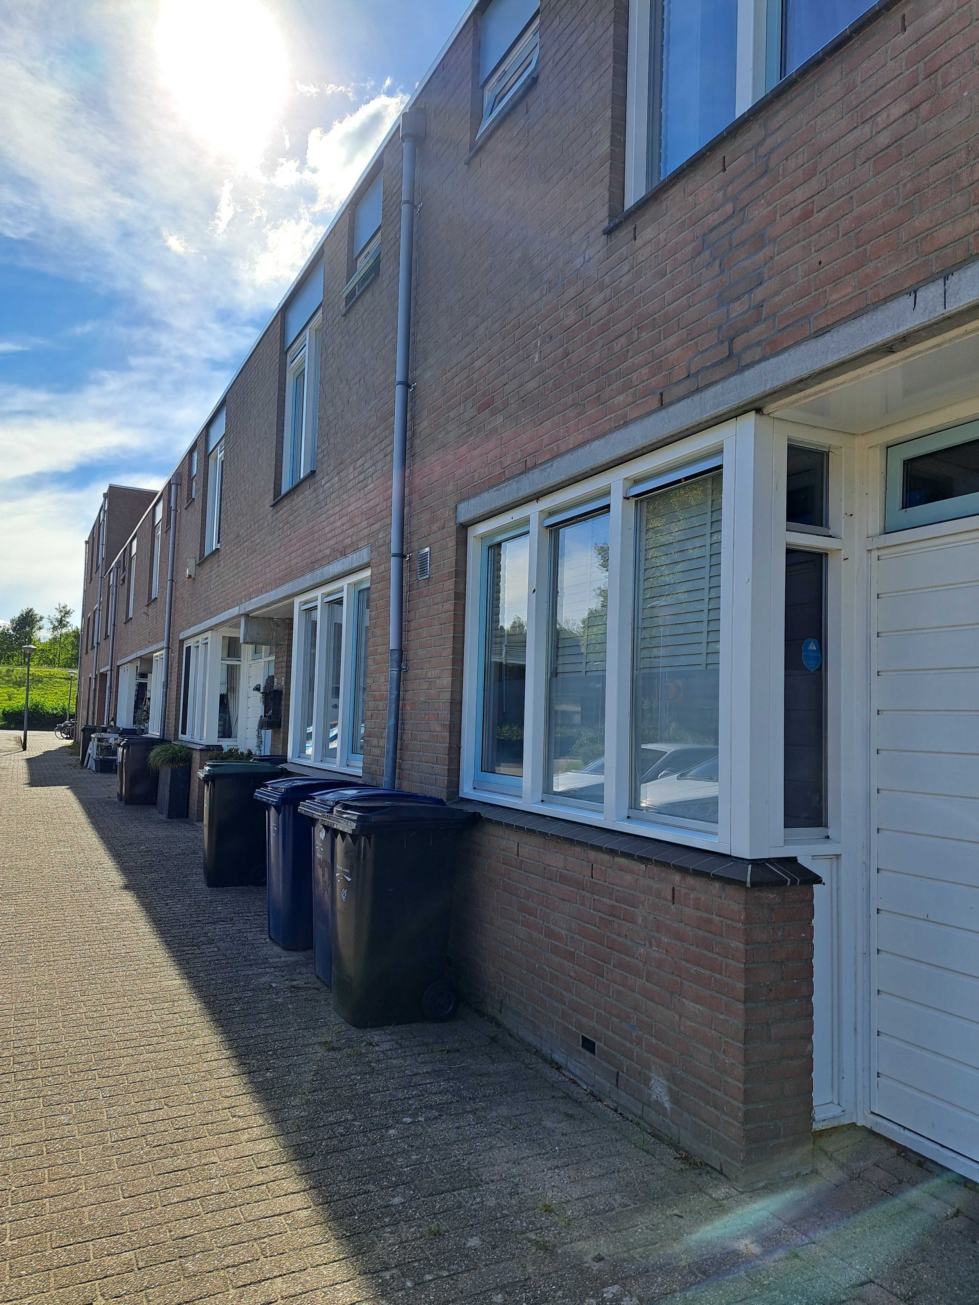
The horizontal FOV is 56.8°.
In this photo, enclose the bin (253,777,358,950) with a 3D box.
[{"bbox_3d":[-1.121,1.375,5.970,0.730,1.075,0.575,4,-5,-27],"label":"bin"}]

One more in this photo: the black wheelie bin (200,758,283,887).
[{"bbox_3d":[-2.242,1.489,8.076,0.690,1.070,0.580,3,-4,-27],"label":"black wheelie bin"}]

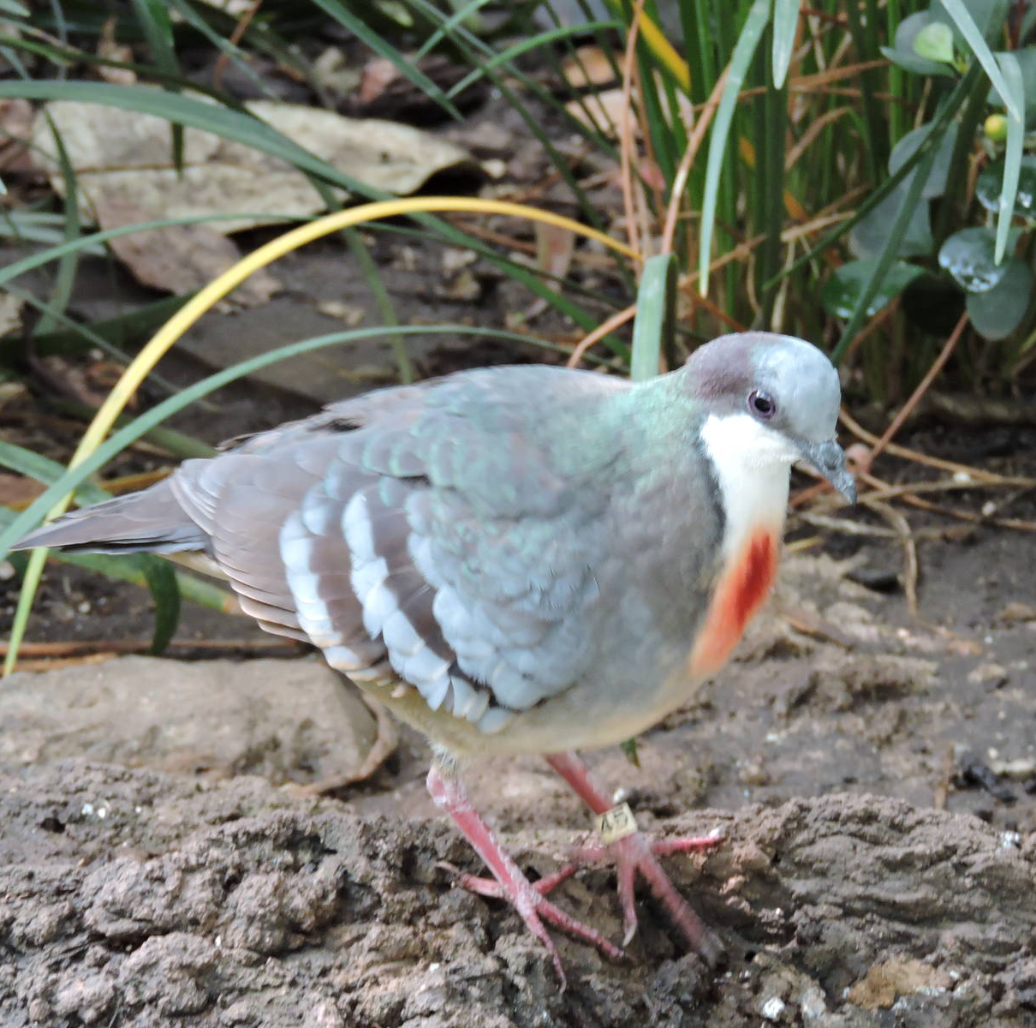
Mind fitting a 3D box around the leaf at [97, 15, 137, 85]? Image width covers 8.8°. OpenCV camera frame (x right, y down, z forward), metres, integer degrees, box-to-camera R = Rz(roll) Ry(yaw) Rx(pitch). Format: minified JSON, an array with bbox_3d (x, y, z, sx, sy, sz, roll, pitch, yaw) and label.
[{"bbox_3d":[-0.147,-0.169,2.460,0.015,0.022,0.013,0,22,0],"label":"leaf"}]

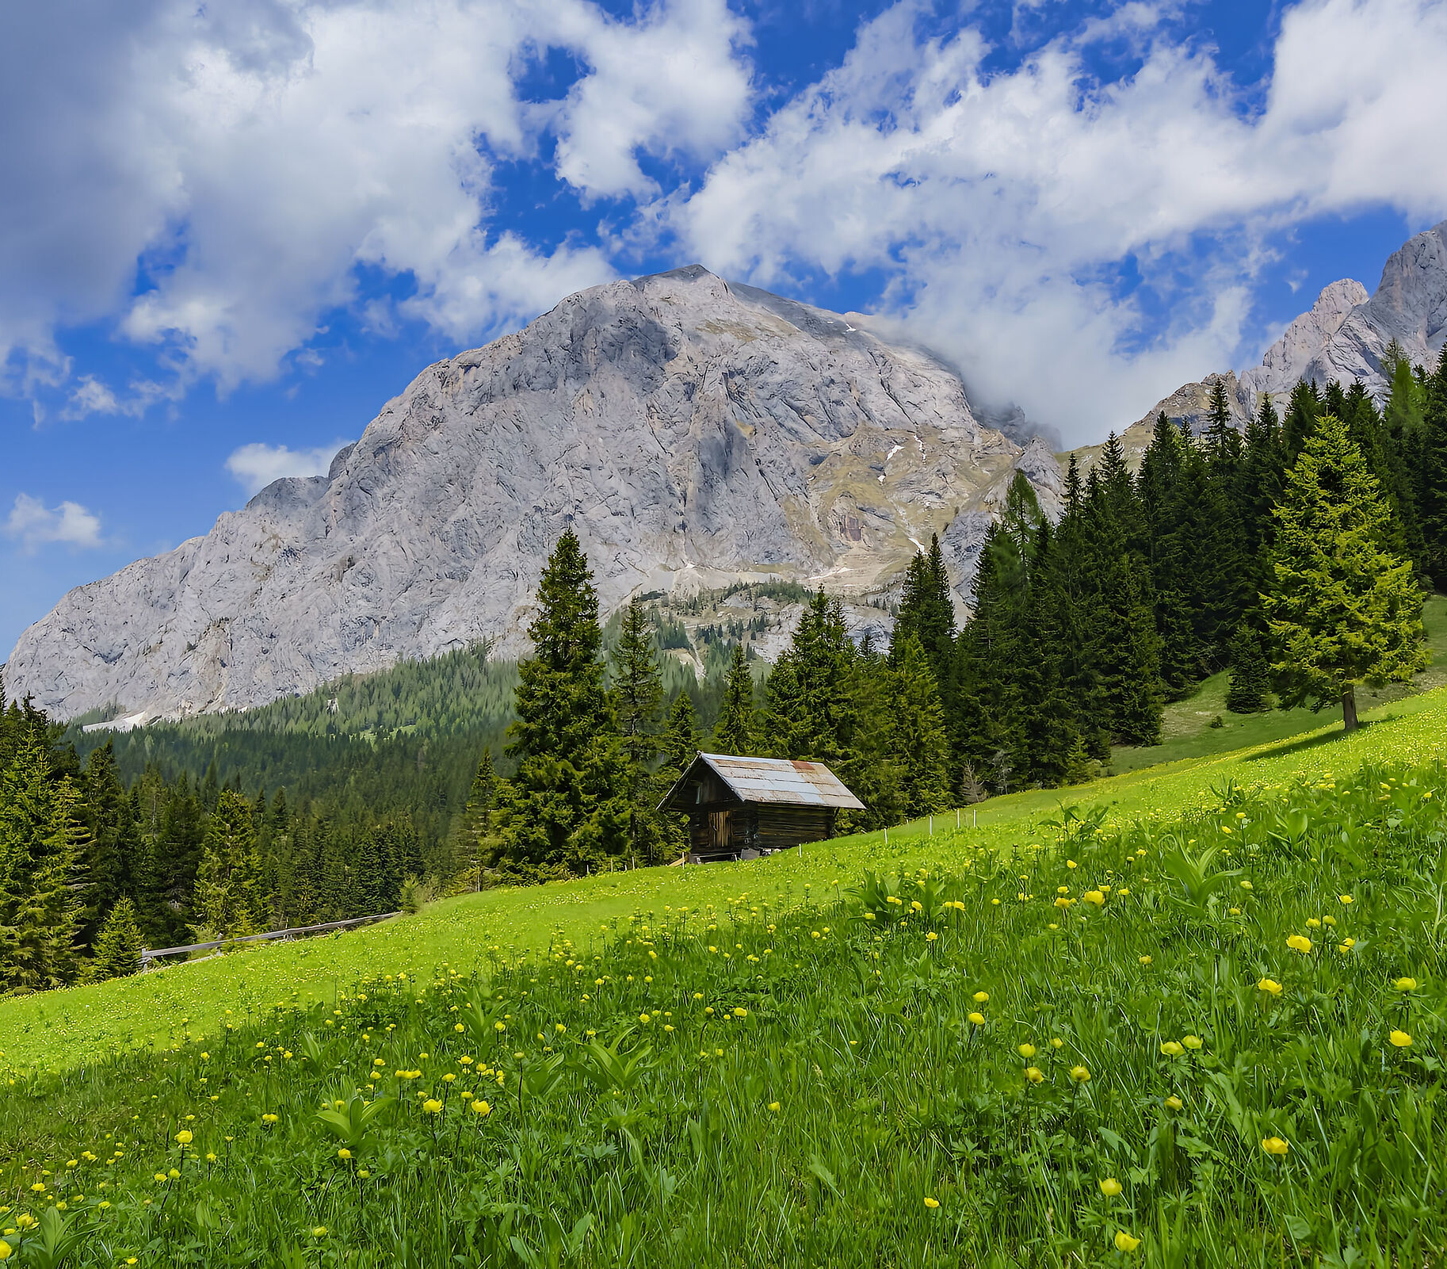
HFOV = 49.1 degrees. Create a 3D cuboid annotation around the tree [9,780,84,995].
[{"bbox_3d":[-34.118,12.535,80.000,3.970,10.890,3.970,0,-10,0],"label":"tree"}]

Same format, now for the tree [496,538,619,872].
[{"bbox_3d":[-6.407,2.669,64.169,5.170,14.170,5.170,0,-9,0],"label":"tree"}]

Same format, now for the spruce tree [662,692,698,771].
[{"bbox_3d":[-2.165,7.171,84.000,2.520,8.190,2.520,0,-10,0],"label":"spruce tree"}]

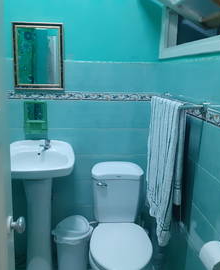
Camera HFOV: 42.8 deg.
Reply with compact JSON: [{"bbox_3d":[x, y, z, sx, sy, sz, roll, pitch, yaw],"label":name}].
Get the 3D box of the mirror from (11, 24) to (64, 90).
[{"bbox_3d":[-0.483,-0.531,1.916,0.333,0.431,0.025,1,12,-5],"label":"mirror"}]

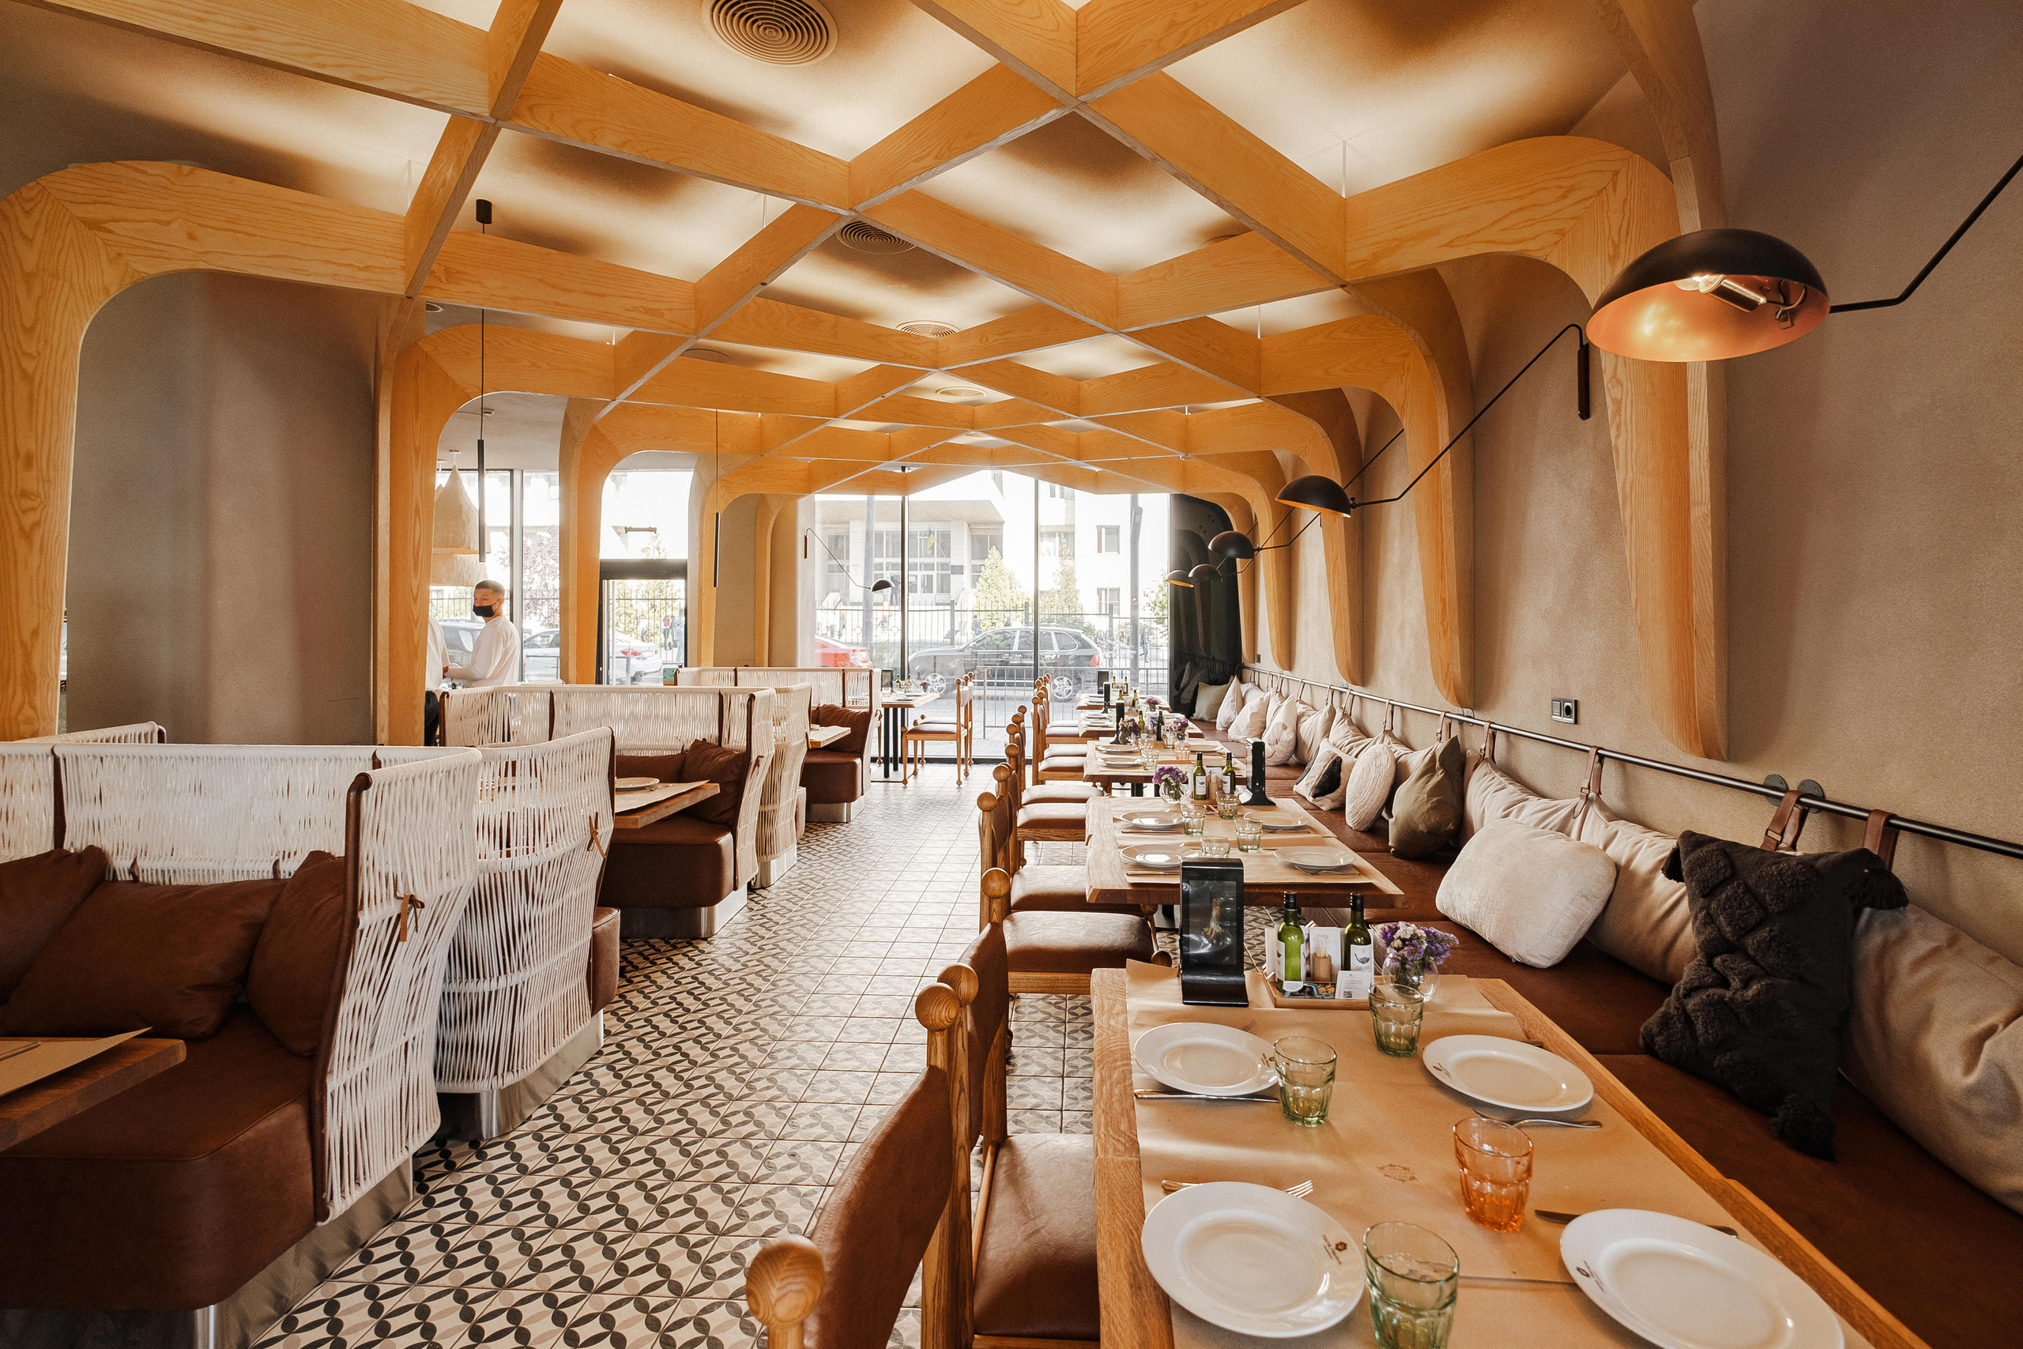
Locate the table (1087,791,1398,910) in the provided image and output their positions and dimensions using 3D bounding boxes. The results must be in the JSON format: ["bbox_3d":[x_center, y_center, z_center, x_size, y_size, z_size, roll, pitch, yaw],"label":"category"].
[{"bbox_3d":[0.651,0.892,2.798,0.790,0.730,1.200,0,3,5],"label":"table"}]

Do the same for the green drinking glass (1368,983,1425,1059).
[{"bbox_3d":[0.626,0.565,1.369,0.086,0.092,0.086,0,3,5],"label":"green drinking glass"}]

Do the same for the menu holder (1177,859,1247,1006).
[{"bbox_3d":[0.380,0.478,1.597,0.120,0.245,0.110,0,3,5],"label":"menu holder"}]

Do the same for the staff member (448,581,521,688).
[{"bbox_3d":[-3.404,0.291,5.479,0.424,1.757,0.485,-2,3,-22],"label":"staff member"}]

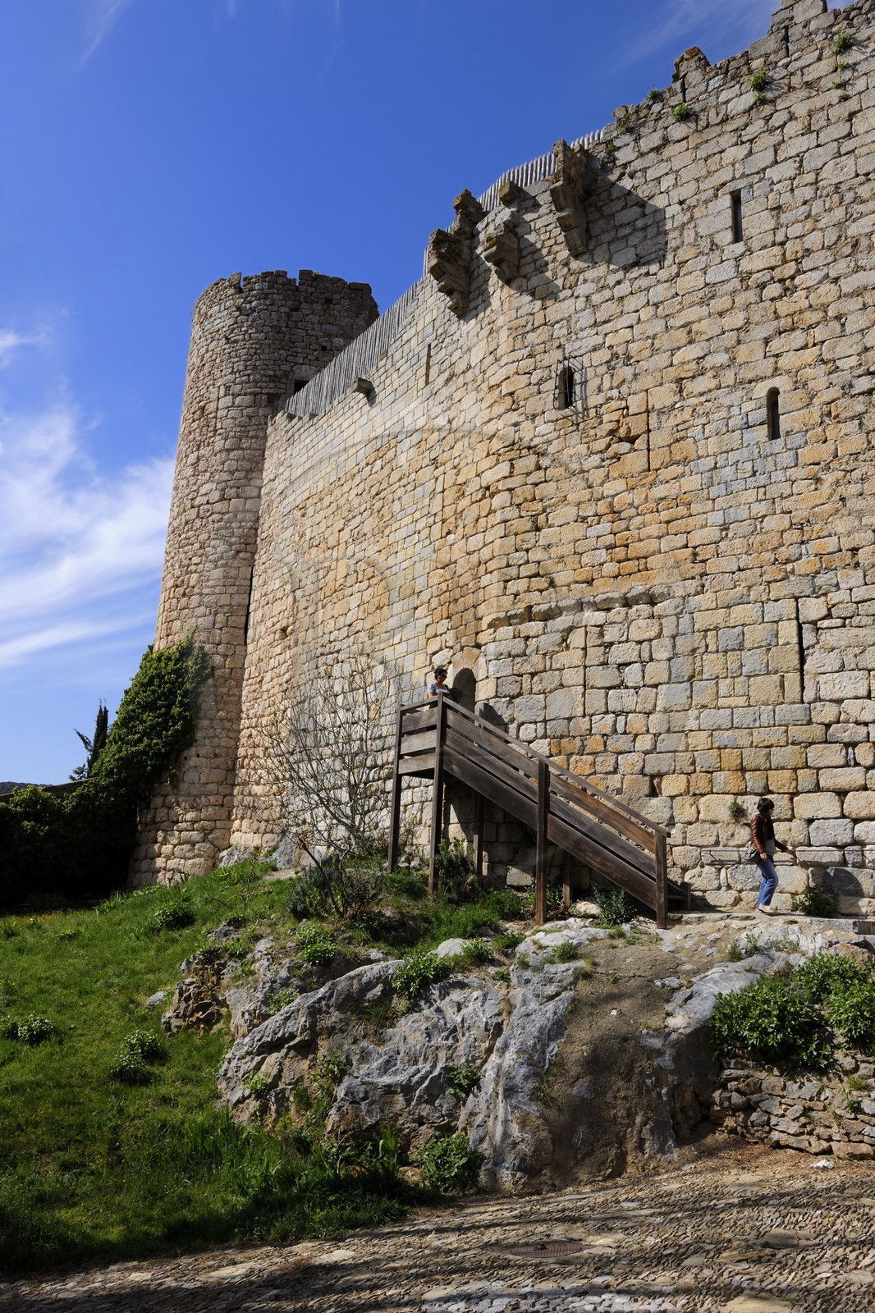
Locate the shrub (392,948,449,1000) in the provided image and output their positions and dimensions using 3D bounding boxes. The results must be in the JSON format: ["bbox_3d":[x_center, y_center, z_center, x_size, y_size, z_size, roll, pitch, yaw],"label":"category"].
[{"bbox_3d":[-0.191,3.489,11.200,0.630,0.562,0.535,2,-15,0],"label":"shrub"}]

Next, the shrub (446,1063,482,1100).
[{"bbox_3d":[0.266,4.337,10.400,0.365,0.379,0.292,2,-15,0],"label":"shrub"}]

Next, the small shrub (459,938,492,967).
[{"bbox_3d":[0.450,3.421,11.800,0.379,0.325,0.341,2,-15,0],"label":"small shrub"}]

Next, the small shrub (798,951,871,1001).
[{"bbox_3d":[4.574,3.705,11.800,0.853,0.558,0.725,2,-15,0],"label":"small shrub"}]

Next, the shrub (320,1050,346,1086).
[{"bbox_3d":[-1.101,4.311,10.700,0.269,0.348,0.242,2,-15,0],"label":"shrub"}]

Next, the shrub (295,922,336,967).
[{"bbox_3d":[-1.440,3.417,12.100,0.474,0.512,0.426,2,-15,0],"label":"shrub"}]

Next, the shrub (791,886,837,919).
[{"bbox_3d":[5.275,3.454,14.294,0.620,0.450,0.420,-3,-17,20],"label":"shrub"}]

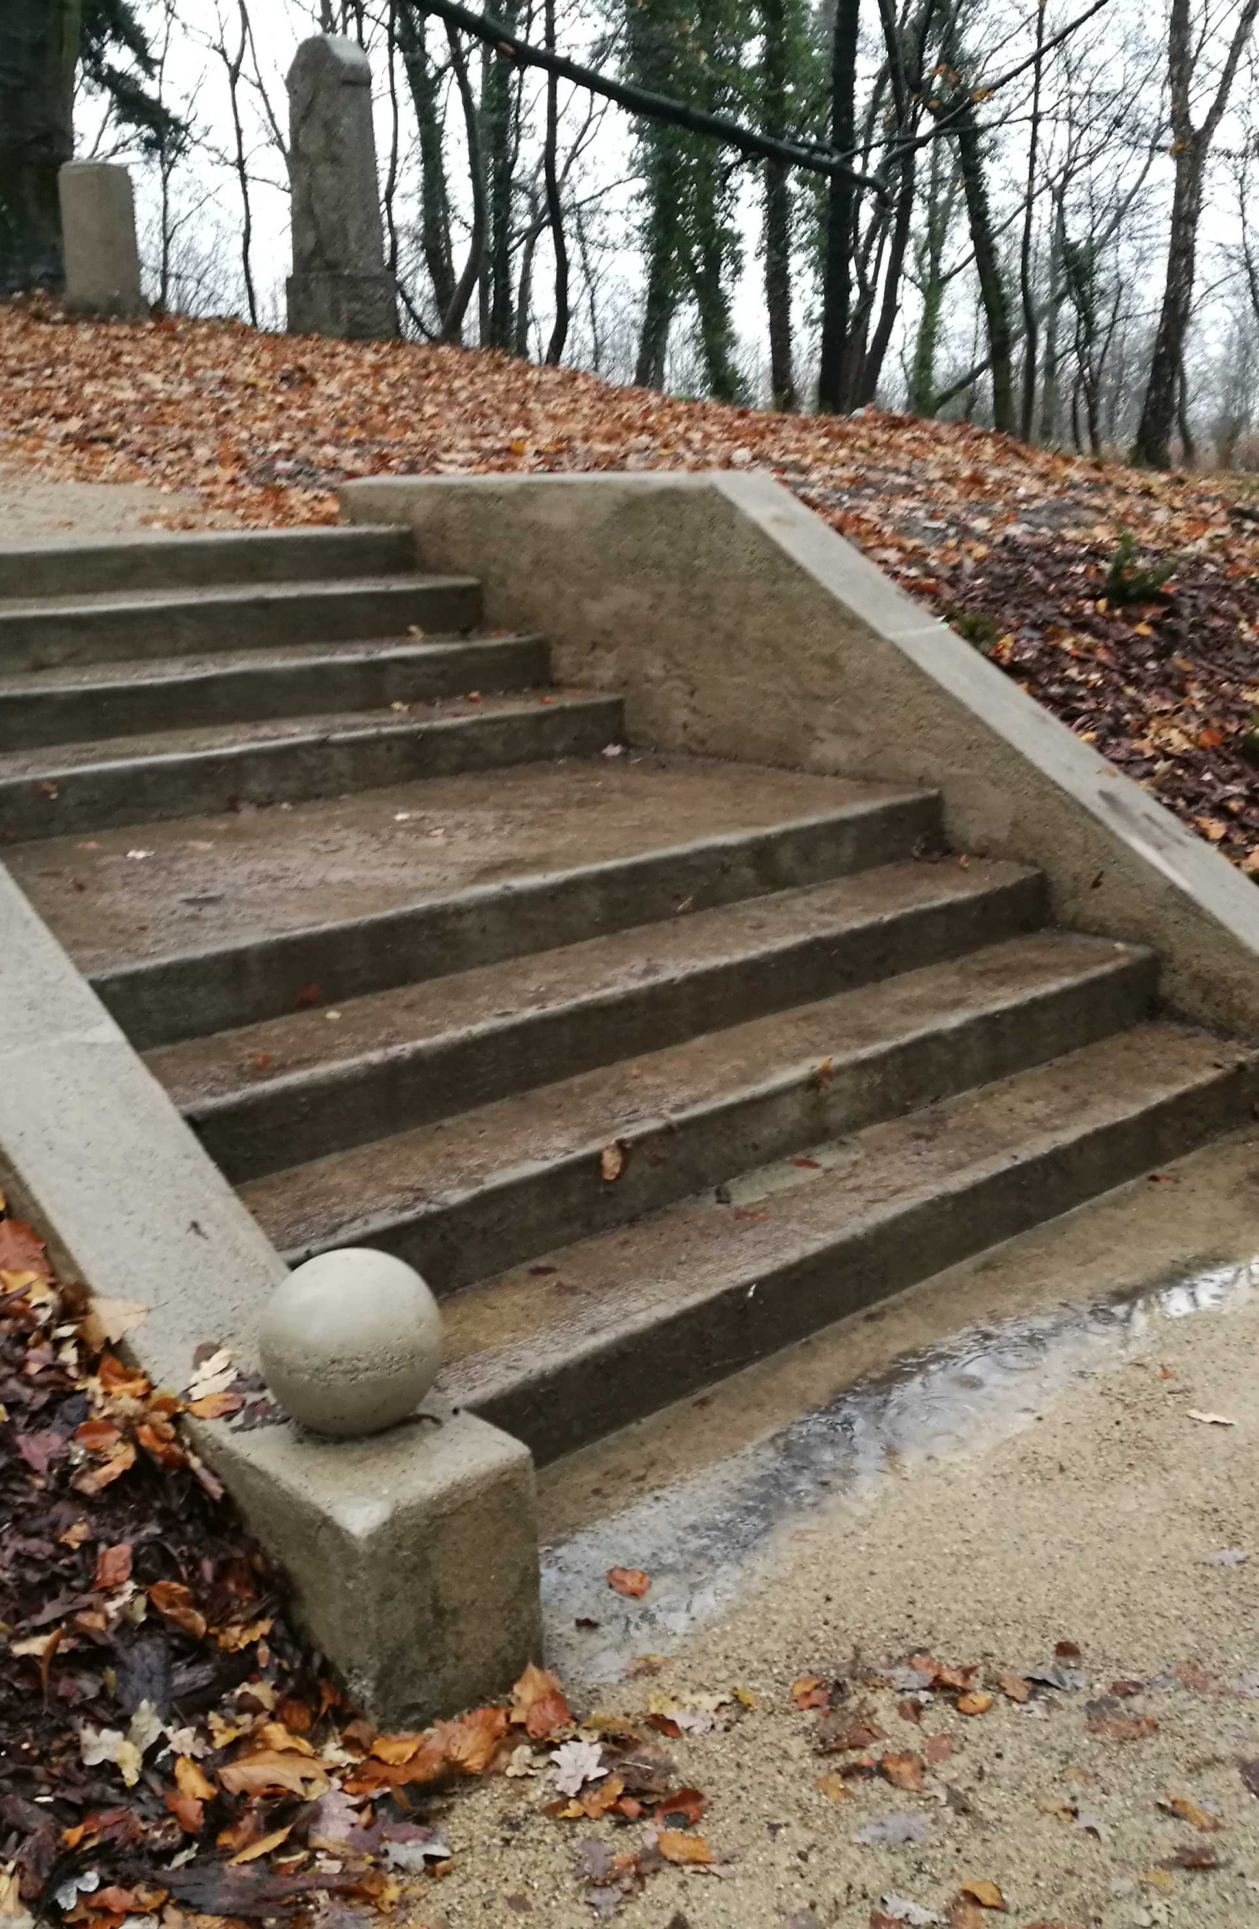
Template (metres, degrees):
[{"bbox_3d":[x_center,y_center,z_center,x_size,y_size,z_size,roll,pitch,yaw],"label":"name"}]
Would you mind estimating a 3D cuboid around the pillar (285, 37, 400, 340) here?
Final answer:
[{"bbox_3d":[-1.686,-4.473,11.581,0.472,1.619,0.472,-15,22,-42],"label":"pillar"}]

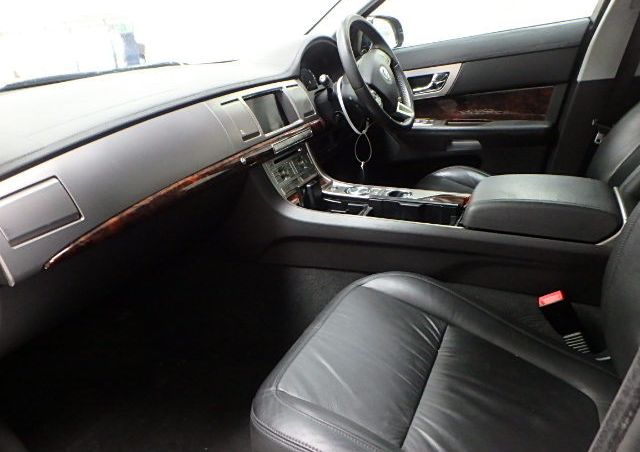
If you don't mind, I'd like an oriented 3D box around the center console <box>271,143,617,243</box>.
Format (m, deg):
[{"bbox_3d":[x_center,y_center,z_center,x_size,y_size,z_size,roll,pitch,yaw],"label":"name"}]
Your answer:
[{"bbox_3d":[0.221,-0.051,1.009,0.750,0.205,0.270,8,17,28],"label":"center console"}]

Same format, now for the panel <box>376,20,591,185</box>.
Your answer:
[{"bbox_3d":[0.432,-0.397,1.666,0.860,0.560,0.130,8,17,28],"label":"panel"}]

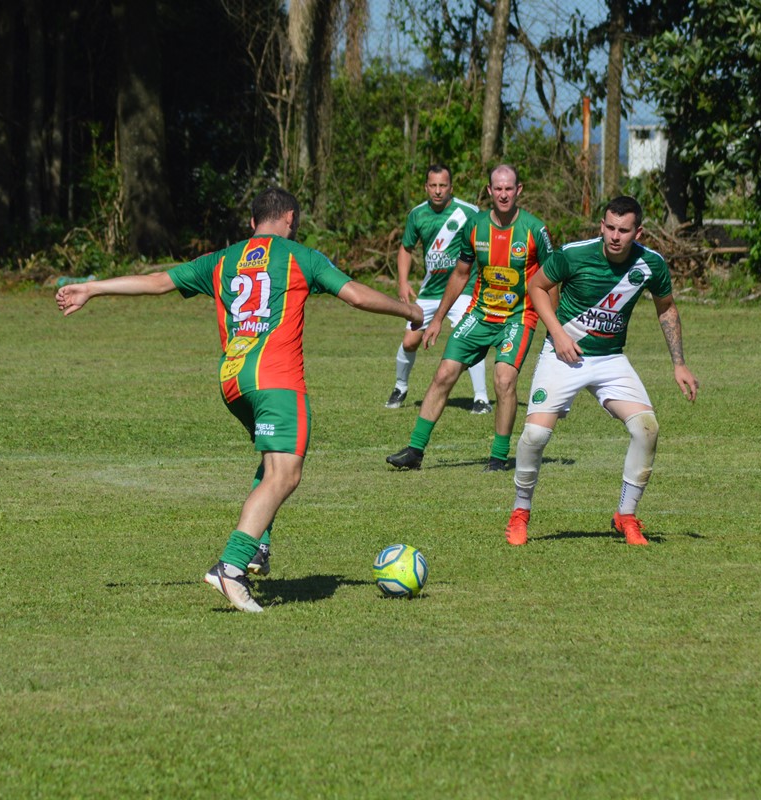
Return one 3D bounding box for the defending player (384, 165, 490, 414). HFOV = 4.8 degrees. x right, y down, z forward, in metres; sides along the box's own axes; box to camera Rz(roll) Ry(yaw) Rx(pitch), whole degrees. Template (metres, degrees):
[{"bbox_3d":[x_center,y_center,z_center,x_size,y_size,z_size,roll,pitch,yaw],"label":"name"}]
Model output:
[{"bbox_3d":[0.396,-0.782,63.800,0.750,1.760,0.480,0,1,10],"label":"defending player"}]

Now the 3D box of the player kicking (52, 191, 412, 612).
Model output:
[{"bbox_3d":[-0.565,-0.002,36.100,1.400,1.690,0.780,1,2,28],"label":"player kicking"}]

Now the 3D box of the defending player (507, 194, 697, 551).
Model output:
[{"bbox_3d":[1.018,-0.136,41.700,0.900,1.620,0.600,0,1,-8],"label":"defending player"}]

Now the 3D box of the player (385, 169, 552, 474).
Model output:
[{"bbox_3d":[0.507,-0.465,51.400,0.950,1.750,0.550,0,1,12],"label":"player"}]

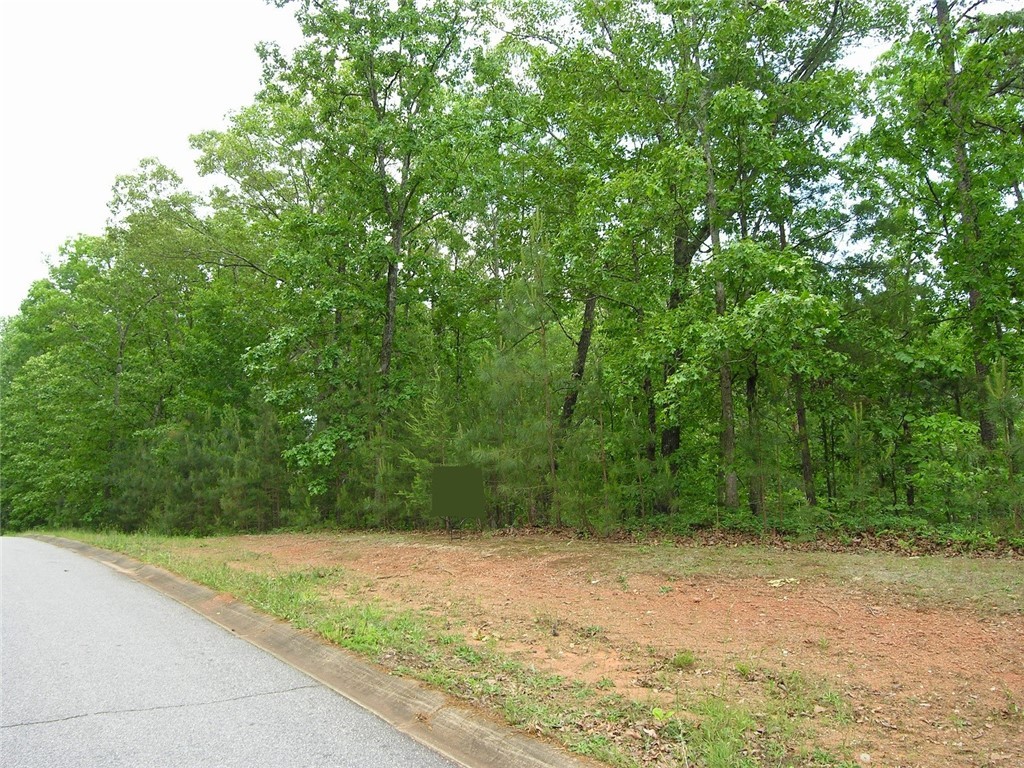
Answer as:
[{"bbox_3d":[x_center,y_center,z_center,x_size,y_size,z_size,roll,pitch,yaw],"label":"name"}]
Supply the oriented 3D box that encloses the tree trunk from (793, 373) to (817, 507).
[{"bbox_3d":[8.268,1.564,19.975,0.280,3.830,0.280,-3,-8,0],"label":"tree trunk"}]

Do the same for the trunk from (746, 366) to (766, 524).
[{"bbox_3d":[6.238,1.501,18.267,0.310,3.950,0.310,0,-8,0],"label":"trunk"}]

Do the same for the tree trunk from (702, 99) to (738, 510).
[{"bbox_3d":[5.675,-2.391,19.514,0.420,11.670,0.400,-1,-8,0],"label":"tree trunk"}]

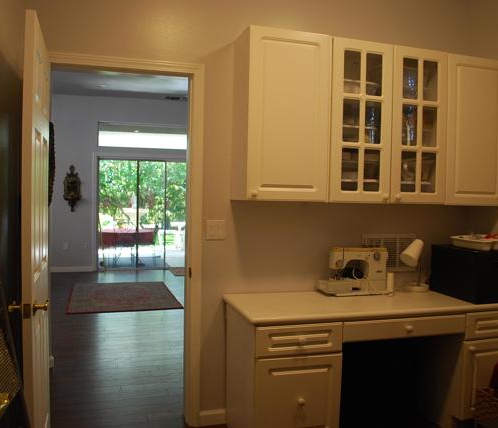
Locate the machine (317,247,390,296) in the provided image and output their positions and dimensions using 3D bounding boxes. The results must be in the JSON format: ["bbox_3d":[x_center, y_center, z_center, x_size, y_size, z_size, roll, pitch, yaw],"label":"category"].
[{"bbox_3d":[0.632,0.342,2.940,0.452,0.284,0.186,0,2,-17],"label":"machine"}]

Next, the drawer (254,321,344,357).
[{"bbox_3d":[0.209,0.627,2.566,0.469,0.154,0.380,0,2,-18],"label":"drawer"}]

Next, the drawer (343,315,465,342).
[{"bbox_3d":[0.769,0.591,2.690,0.755,0.107,0.402,0,2,-17],"label":"drawer"}]

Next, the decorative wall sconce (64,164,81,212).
[{"bbox_3d":[-3.086,-0.444,8.415,0.293,0.837,0.130,0,2,-18],"label":"decorative wall sconce"}]

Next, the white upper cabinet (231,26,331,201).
[{"bbox_3d":[0.182,-0.531,2.756,0.483,0.920,0.316,0,2,-18],"label":"white upper cabinet"}]

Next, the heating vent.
[{"bbox_3d":[0.942,0.260,3.179,0.415,0.257,0.025,0,2,-18],"label":"heating vent"}]

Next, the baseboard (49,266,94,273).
[{"bbox_3d":[-3.150,0.984,8.506,0.738,0.094,0.020,0,2,-18],"label":"baseboard"}]

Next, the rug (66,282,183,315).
[{"bbox_3d":[-1.689,1.081,6.438,1.333,0.012,1.931,0,2,-17],"label":"rug"}]

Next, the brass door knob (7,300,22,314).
[{"bbox_3d":[-0.893,0.358,1.830,0.056,0.052,0.075,0,2,-17],"label":"brass door knob"}]

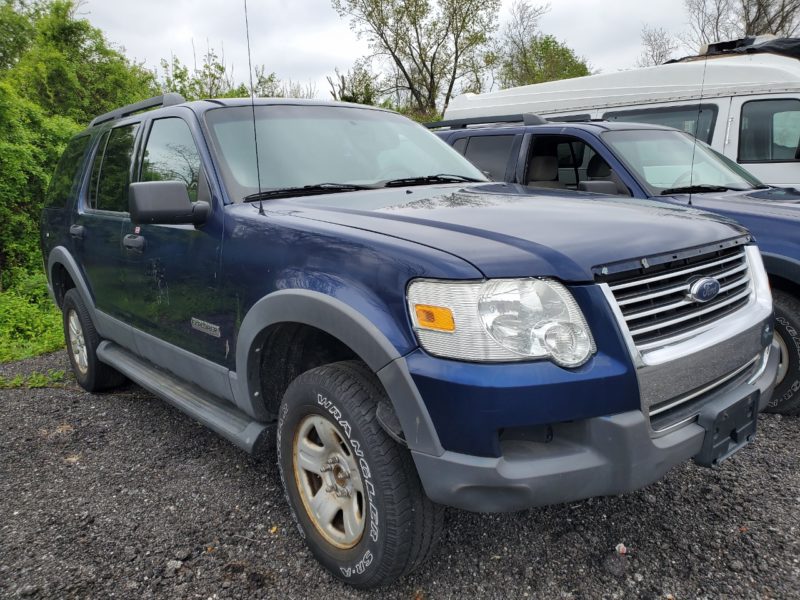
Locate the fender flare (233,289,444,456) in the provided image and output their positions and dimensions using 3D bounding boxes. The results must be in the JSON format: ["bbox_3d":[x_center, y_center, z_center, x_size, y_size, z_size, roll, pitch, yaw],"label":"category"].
[{"bbox_3d":[-0.202,0.217,1.832,0.160,0.500,1.000,-11,13,-41],"label":"fender flare"}]

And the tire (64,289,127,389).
[{"bbox_3d":[-2.099,0.258,4.126,0.240,0.735,0.735,-11,13,-41],"label":"tire"}]

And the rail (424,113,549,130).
[{"bbox_3d":[0.547,-1.433,4.963,0.060,0.100,1.620,-11,14,-40],"label":"rail"}]

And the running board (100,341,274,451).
[{"bbox_3d":[-1.113,0.405,2.913,0.180,0.130,1.880,-11,13,-41],"label":"running board"}]

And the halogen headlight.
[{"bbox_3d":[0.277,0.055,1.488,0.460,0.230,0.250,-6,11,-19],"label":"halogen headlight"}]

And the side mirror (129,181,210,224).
[{"bbox_3d":[-0.880,-0.359,2.274,0.250,0.170,0.180,-11,13,-41],"label":"side mirror"}]

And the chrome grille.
[{"bbox_3d":[0.921,-0.023,1.828,0.950,0.210,0.140,-11,13,-41],"label":"chrome grille"}]

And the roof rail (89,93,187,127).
[{"bbox_3d":[-1.623,-1.119,3.590,0.060,0.100,1.620,-11,14,-41],"label":"roof rail"}]

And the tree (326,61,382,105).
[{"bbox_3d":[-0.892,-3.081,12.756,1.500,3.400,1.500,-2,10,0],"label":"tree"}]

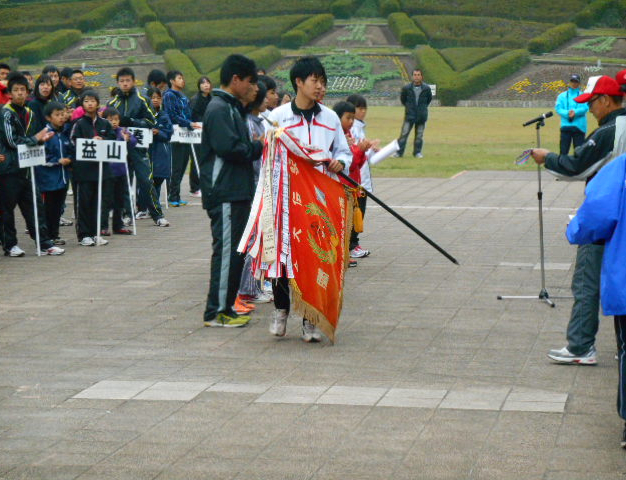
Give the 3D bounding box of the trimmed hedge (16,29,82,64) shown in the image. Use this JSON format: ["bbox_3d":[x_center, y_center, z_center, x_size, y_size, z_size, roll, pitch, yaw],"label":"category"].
[{"bbox_3d":[-14.365,-10.509,121.500,1.200,2.000,5.000,3,5,33],"label":"trimmed hedge"}]

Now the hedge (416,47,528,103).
[{"bbox_3d":[8.484,-8.750,119.000,6.000,3.200,6.500,0,4,6],"label":"hedge"}]

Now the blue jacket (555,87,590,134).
[{"bbox_3d":[4.459,-2.234,38.438,0.580,0.790,0.320,1,4,6],"label":"blue jacket"}]

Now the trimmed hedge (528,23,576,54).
[{"bbox_3d":[13.060,-11.034,122.500,1.200,1.800,3.200,3,5,36],"label":"trimmed hedge"}]

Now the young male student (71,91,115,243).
[{"bbox_3d":[-2.111,-0.700,21.490,0.440,1.451,0.340,-1,4,-20],"label":"young male student"}]

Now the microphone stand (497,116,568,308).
[{"bbox_3d":[1.556,-0.212,15.576,0.520,1.300,0.520,0,4,0],"label":"microphone stand"}]

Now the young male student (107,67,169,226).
[{"bbox_3d":[-1.880,-1.007,24.100,0.600,1.680,0.550,-1,4,-14],"label":"young male student"}]

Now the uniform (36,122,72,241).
[{"bbox_3d":[-2.454,-0.554,21.200,0.400,1.130,0.330,-3,5,-37],"label":"uniform"}]

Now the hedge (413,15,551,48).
[{"bbox_3d":[10.605,-12.999,139.593,8.200,2.115,3.300,1,4,9],"label":"hedge"}]

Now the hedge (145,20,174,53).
[{"bbox_3d":[-9.796,-12.814,141.714,1.250,2.140,3.100,-1,4,-22],"label":"hedge"}]

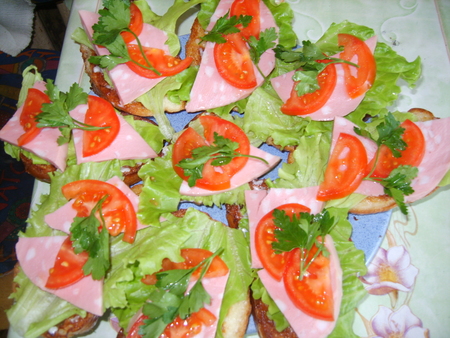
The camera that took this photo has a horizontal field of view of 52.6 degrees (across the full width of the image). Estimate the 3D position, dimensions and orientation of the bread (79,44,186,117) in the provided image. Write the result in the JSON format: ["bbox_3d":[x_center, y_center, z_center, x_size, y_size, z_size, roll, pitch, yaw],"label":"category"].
[{"bbox_3d":[-0.085,-0.098,0.424,0.126,0.022,0.090,33,68,16],"label":"bread"}]

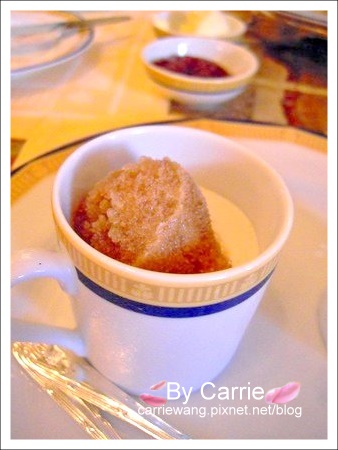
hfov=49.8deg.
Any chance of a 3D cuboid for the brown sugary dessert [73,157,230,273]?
[{"bbox_3d":[-0.004,-0.002,0.110,0.041,0.024,0.036,-6,45,-13],"label":"brown sugary dessert"}]

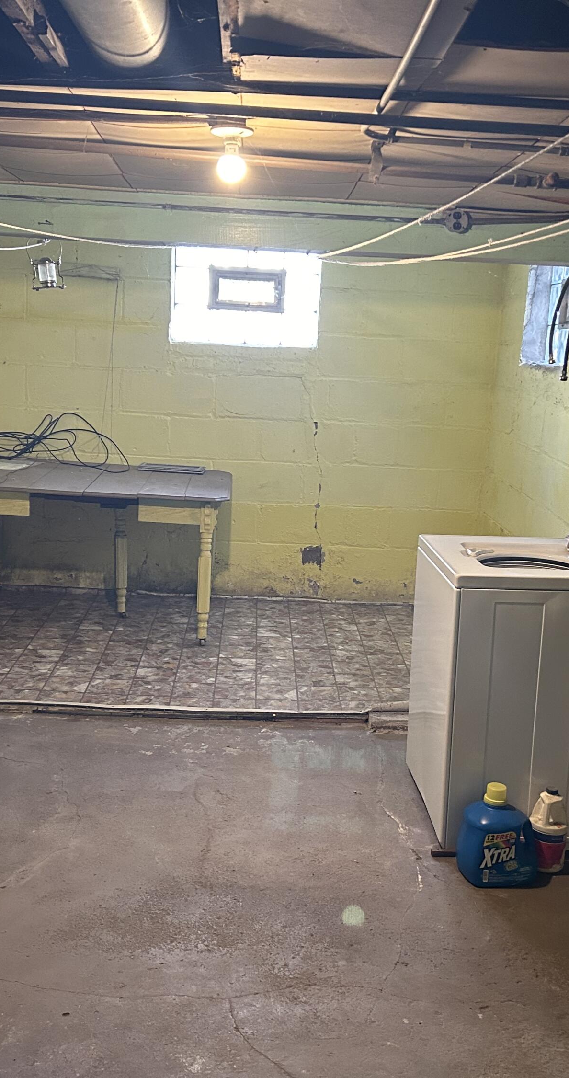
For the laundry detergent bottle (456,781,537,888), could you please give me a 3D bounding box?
[{"bbox_3d":[0.646,0.894,3.290,0.232,0.290,0.130,4,10,7],"label":"laundry detergent bottle"}]

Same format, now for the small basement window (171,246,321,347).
[{"bbox_3d":[-0.220,-1.360,5.969,0.820,0.560,0.100,2,10,-2],"label":"small basement window"}]

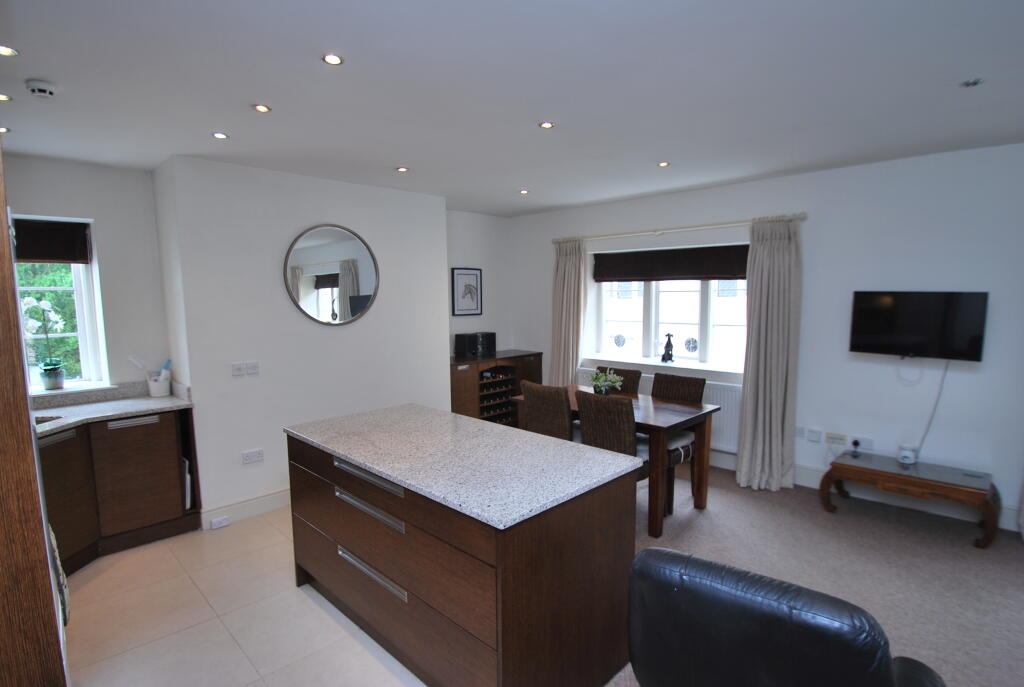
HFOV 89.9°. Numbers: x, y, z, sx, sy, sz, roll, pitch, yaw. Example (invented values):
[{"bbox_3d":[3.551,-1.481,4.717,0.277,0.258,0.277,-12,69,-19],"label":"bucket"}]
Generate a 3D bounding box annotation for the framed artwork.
[{"bbox_3d":[-0.483,-0.574,5.786,0.025,0.520,0.425,5,8,43],"label":"framed artwork"}]

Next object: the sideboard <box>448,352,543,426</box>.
[{"bbox_3d":[-0.315,0.577,5.733,0.500,0.863,1.440,5,8,43],"label":"sideboard"}]

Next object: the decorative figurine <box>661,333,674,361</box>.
[{"bbox_3d":[1.611,0.041,5.312,0.115,0.300,0.140,-2,6,-14],"label":"decorative figurine"}]

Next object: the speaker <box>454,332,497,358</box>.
[{"bbox_3d":[-0.410,0.016,5.675,0.390,0.266,0.210,-3,7,-26],"label":"speaker"}]

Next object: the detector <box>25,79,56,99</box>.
[{"bbox_3d":[-2.020,-1.084,2.202,0.108,0.042,0.108,5,8,43],"label":"detector"}]

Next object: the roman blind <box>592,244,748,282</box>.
[{"bbox_3d":[1.550,-0.790,5.180,1.724,0.320,0.080,5,8,43],"label":"roman blind"}]

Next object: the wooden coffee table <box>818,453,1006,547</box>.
[{"bbox_3d":[2.765,1.069,3.606,0.960,0.360,0.420,5,8,43],"label":"wooden coffee table"}]

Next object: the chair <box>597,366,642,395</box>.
[{"bbox_3d":[0.765,0.718,4.401,0.440,0.940,0.570,5,8,43],"label":"chair"}]

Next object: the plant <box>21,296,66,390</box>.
[{"bbox_3d":[-3.024,0.000,3.321,0.180,0.600,0.205,5,8,43],"label":"plant"}]

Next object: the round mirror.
[{"bbox_3d":[-1.384,-0.530,4.020,0.035,0.782,0.782,5,8,43],"label":"round mirror"}]

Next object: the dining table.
[{"bbox_3d":[0.761,0.815,3.930,1.310,0.754,0.790,5,8,43],"label":"dining table"}]

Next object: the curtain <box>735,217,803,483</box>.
[{"bbox_3d":[2.112,0.093,4.194,0.410,2.180,0.190,5,8,43],"label":"curtain"}]

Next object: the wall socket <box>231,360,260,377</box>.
[{"bbox_3d":[-1.863,0.181,3.604,0.012,0.090,0.182,5,8,43],"label":"wall socket"}]

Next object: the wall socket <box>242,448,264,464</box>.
[{"bbox_3d":[-1.899,0.832,3.768,0.012,0.088,0.147,5,8,43],"label":"wall socket"}]

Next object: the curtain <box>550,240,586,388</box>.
[{"bbox_3d":[0.608,-0.054,5.614,0.310,2.120,0.180,5,8,43],"label":"curtain"}]

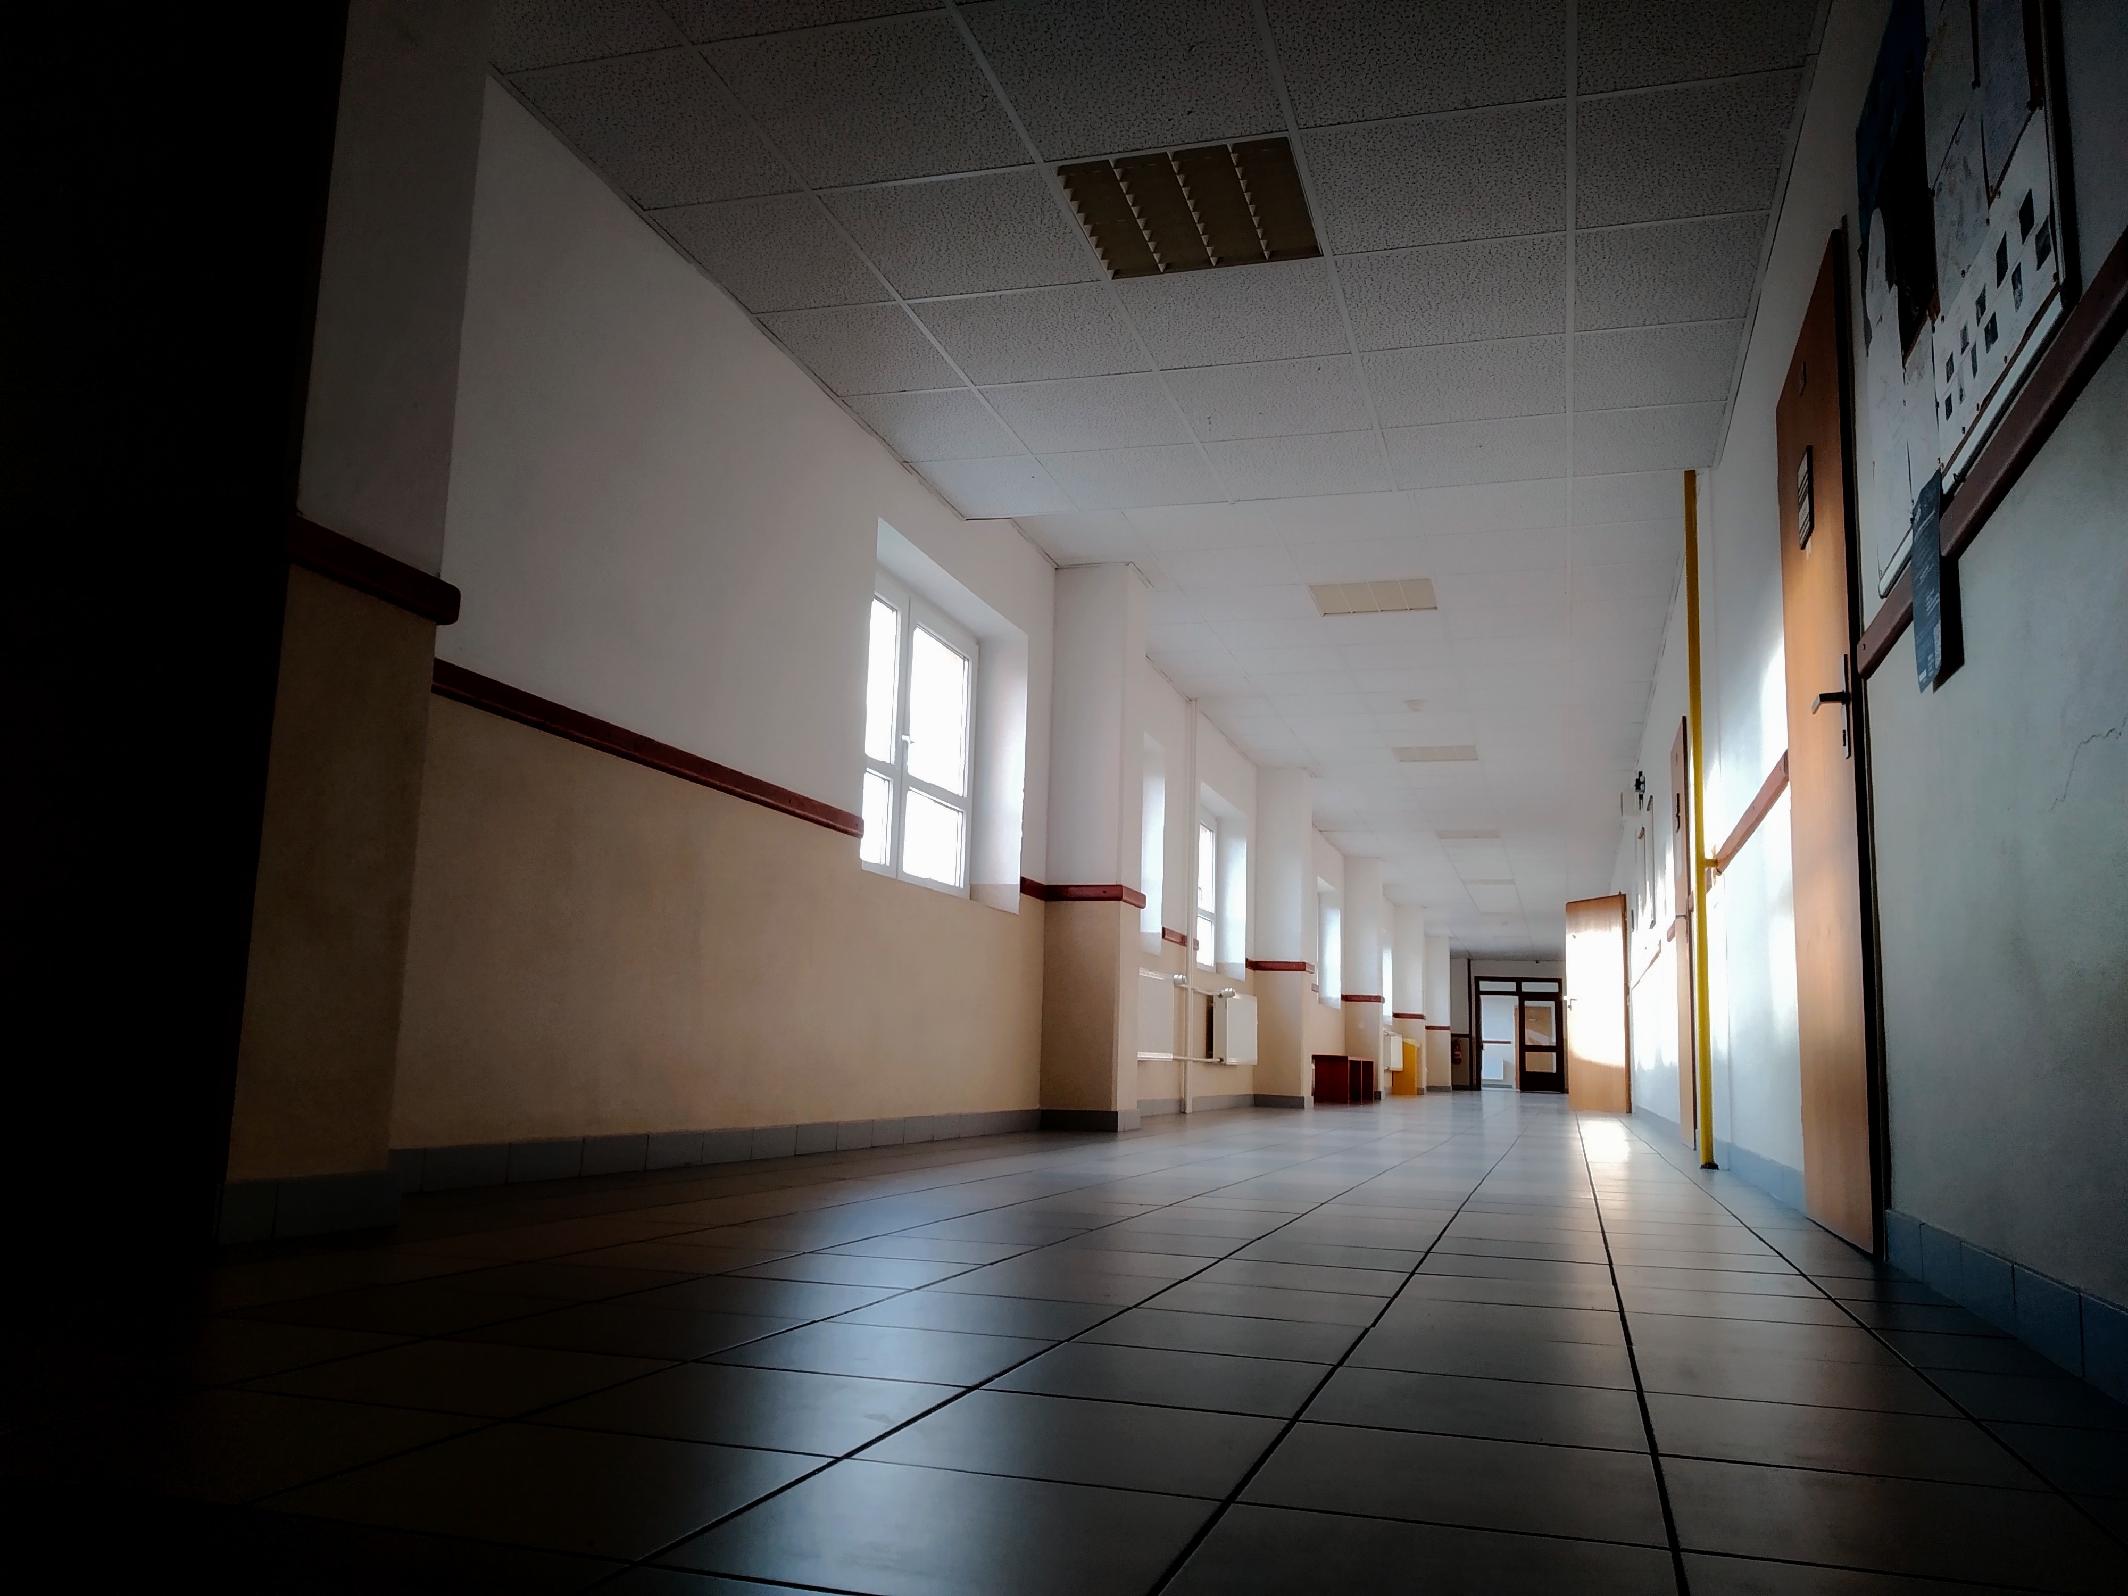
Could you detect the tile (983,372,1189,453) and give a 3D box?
[{"bbox_3d":[0.099,-1.268,5.318,0.600,0.018,0.600,-1,-10,17],"label":"tile"}]

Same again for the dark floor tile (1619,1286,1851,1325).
[{"bbox_3d":[0.935,0.718,2.240,0.298,0.010,0.293,-1,-10,17],"label":"dark floor tile"}]

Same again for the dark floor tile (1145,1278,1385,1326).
[{"bbox_3d":[0.273,0.681,2.145,0.298,0.010,0.293,-1,-10,17],"label":"dark floor tile"}]

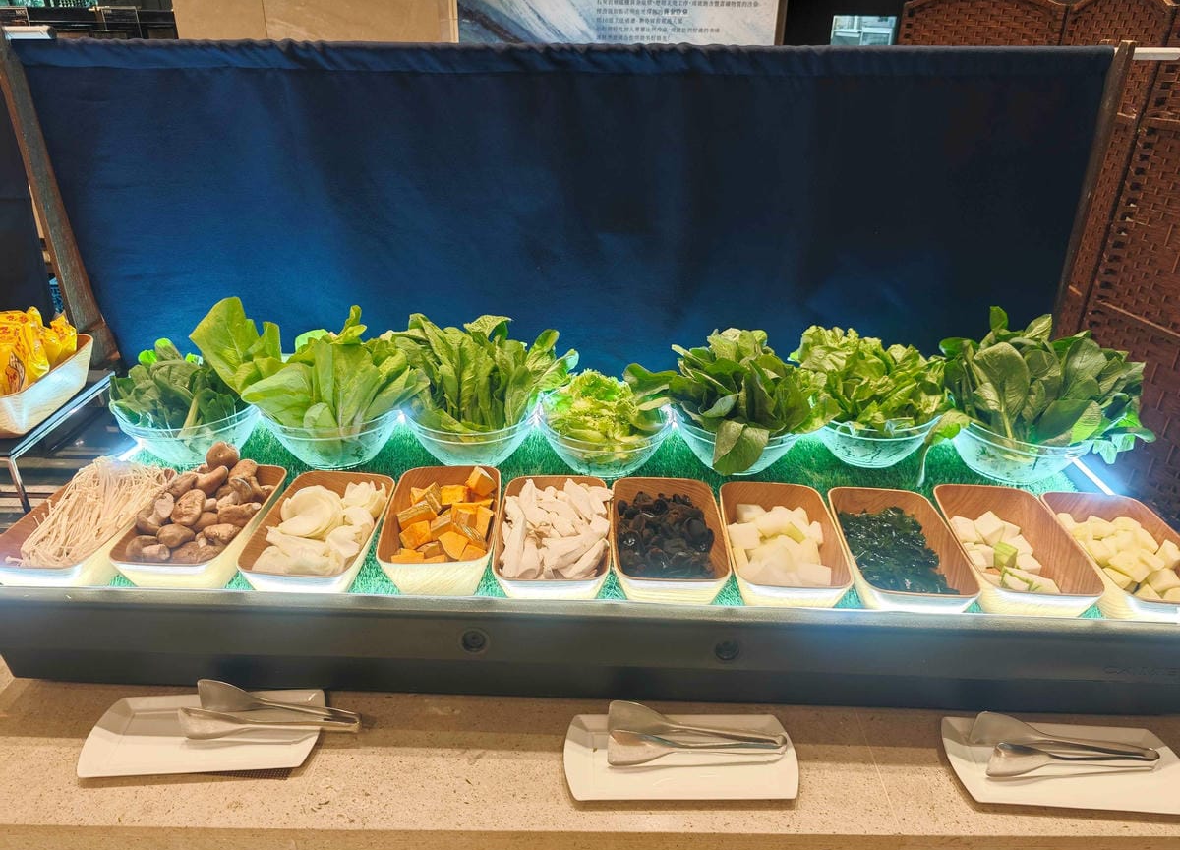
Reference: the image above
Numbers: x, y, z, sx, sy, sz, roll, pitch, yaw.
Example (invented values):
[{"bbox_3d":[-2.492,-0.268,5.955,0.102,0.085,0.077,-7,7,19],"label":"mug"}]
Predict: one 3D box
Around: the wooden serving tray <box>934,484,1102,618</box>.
[{"bbox_3d":[0.577,0.182,1.085,0.153,0.069,0.265,3,25,5],"label":"wooden serving tray"}]

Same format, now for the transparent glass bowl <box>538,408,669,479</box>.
[{"bbox_3d":[0.024,0.024,1.361,0.225,0.107,0.225,1,27,0],"label":"transparent glass bowl"}]

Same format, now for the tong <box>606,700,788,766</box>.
[{"bbox_3d":[0.132,0.384,0.973,0.225,0.049,0.067,2,25,2],"label":"tong"}]

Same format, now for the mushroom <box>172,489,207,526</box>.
[{"bbox_3d":[-0.560,0.116,1.096,0.047,0.041,0.047,2,28,0],"label":"mushroom"}]

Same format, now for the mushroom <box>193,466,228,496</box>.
[{"bbox_3d":[-0.552,0.081,1.142,0.049,0.039,0.044,2,28,0],"label":"mushroom"}]

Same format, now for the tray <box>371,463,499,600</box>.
[{"bbox_3d":[-0.208,0.156,1.131,0.153,0.080,0.246,0,28,-2],"label":"tray"}]

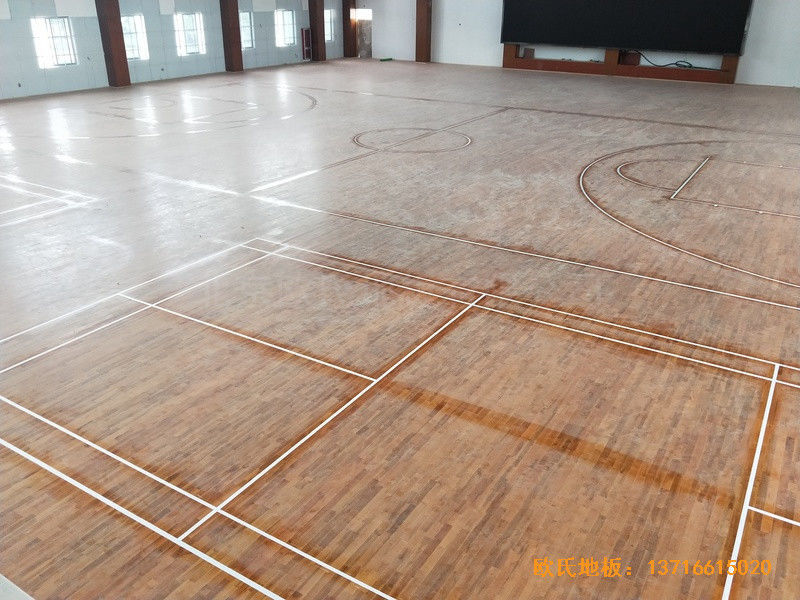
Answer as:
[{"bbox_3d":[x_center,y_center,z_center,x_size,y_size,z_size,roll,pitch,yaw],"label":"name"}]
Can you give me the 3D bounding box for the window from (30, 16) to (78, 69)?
[{"bbox_3d":[-15.077,-11.269,25.258,0.150,1.950,1.750,15,29,28],"label":"window"}]

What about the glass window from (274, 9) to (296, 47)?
[{"bbox_3d":[-7.225,-17.169,36.524,0.150,2.050,1.900,15,29,28],"label":"glass window"}]

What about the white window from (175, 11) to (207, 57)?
[{"bbox_3d":[-11.265,-14.276,31.069,0.150,2.020,1.850,15,29,28],"label":"white window"}]

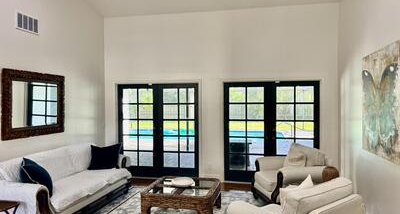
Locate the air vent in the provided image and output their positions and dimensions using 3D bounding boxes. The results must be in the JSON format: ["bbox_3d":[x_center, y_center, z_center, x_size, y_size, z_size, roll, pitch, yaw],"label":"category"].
[{"bbox_3d":[-2.602,-1.262,4.557,0.030,0.250,0.450,0,1,11],"label":"air vent"}]

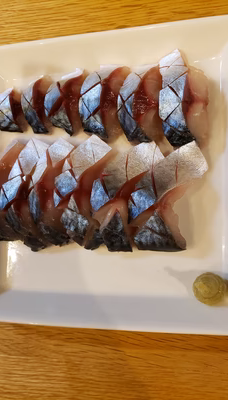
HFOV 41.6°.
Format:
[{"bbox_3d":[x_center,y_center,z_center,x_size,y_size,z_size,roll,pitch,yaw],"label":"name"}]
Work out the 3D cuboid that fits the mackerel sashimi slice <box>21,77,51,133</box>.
[{"bbox_3d":[-0.069,-0.083,0.262,0.019,0.016,0.044,-7,85,11],"label":"mackerel sashimi slice"}]

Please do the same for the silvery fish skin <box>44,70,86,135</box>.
[{"bbox_3d":[-0.042,-0.083,0.256,0.031,0.017,0.049,-6,85,11],"label":"silvery fish skin"}]

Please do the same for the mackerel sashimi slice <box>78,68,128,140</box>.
[{"bbox_3d":[-0.009,-0.079,0.248,0.036,0.019,0.054,-6,85,11],"label":"mackerel sashimi slice"}]

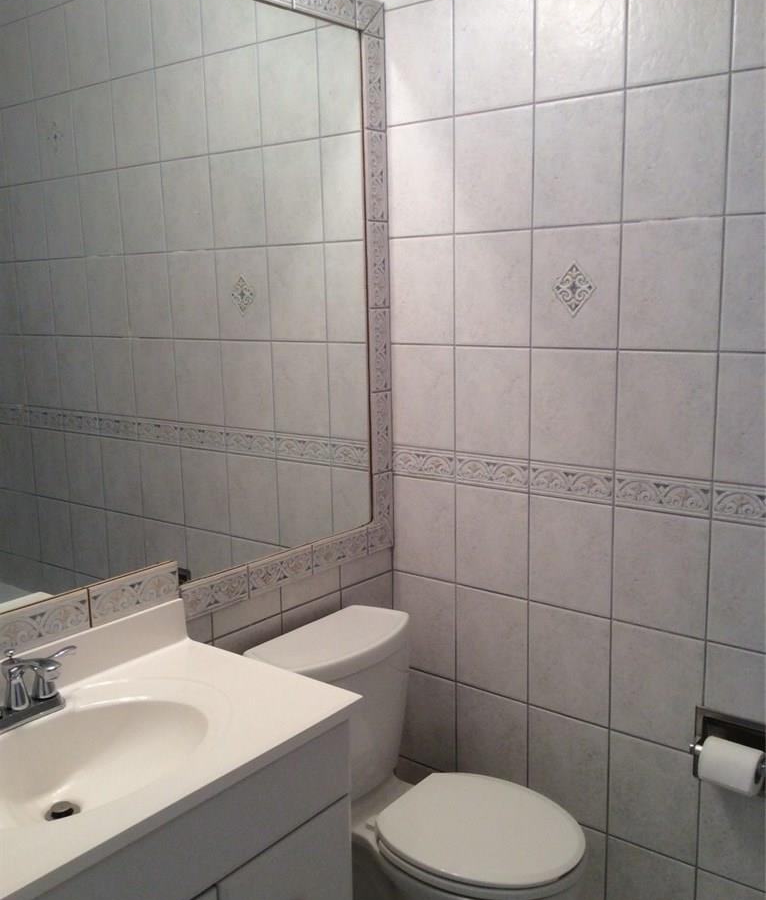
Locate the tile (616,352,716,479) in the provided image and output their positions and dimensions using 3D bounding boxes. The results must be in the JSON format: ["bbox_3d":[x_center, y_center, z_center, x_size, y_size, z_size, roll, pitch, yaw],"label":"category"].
[{"bbox_3d":[0.561,-0.071,1.877,0.200,0.247,0.010,7,13,39],"label":"tile"}]

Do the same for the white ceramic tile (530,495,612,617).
[{"bbox_3d":[0.413,0.230,2.073,0.201,0.249,0.009,7,13,39],"label":"white ceramic tile"}]

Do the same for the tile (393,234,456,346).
[{"bbox_3d":[0.092,-0.372,2.213,0.188,0.247,0.010,7,13,39],"label":"tile"}]

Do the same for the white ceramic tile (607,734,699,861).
[{"bbox_3d":[0.576,0.739,2.018,0.200,0.247,0.010,7,13,39],"label":"white ceramic tile"}]

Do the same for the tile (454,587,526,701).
[{"bbox_3d":[0.260,0.458,2.245,0.201,0.249,0.009,7,13,39],"label":"tile"}]

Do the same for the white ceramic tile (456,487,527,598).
[{"bbox_3d":[0.254,0.209,2.191,0.200,0.247,0.010,7,13,39],"label":"white ceramic tile"}]

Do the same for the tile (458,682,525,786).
[{"bbox_3d":[0.264,0.701,2.279,0.200,0.247,0.010,7,13,39],"label":"tile"}]

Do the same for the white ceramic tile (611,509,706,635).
[{"bbox_3d":[0.568,0.248,1.935,0.200,0.247,0.010,7,13,39],"label":"white ceramic tile"}]

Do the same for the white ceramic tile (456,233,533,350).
[{"bbox_3d":[0.245,-0.358,2.102,0.201,0.249,0.009,7,13,39],"label":"white ceramic tile"}]

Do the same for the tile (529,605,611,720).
[{"bbox_3d":[0.416,0.474,2.107,0.200,0.247,0.010,7,13,39],"label":"tile"}]

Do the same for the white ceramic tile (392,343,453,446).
[{"bbox_3d":[0.097,-0.128,2.254,0.186,0.247,0.010,7,13,39],"label":"white ceramic tile"}]

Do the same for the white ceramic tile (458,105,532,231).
[{"bbox_3d":[0.239,-0.601,2.045,0.200,0.247,0.010,7,13,39],"label":"white ceramic tile"}]

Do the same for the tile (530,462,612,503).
[{"bbox_3d":[0.408,0.068,2.032,0.200,0.069,0.010,7,13,39],"label":"tile"}]

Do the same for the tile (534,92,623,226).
[{"bbox_3d":[0.395,-0.583,1.917,0.200,0.247,0.010,7,13,39],"label":"tile"}]

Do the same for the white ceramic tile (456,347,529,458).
[{"bbox_3d":[0.248,-0.110,2.131,0.200,0.247,0.010,7,13,39],"label":"white ceramic tile"}]

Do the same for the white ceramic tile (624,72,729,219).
[{"bbox_3d":[0.555,-0.567,1.802,0.201,0.249,0.009,7,13,39],"label":"white ceramic tile"}]

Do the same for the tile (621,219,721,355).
[{"bbox_3d":[0.560,-0.319,1.845,0.201,0.249,0.009,7,13,39],"label":"tile"}]

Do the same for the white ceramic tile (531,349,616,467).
[{"bbox_3d":[0.405,-0.090,2.004,0.200,0.247,0.010,7,13,39],"label":"white ceramic tile"}]

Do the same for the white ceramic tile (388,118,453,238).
[{"bbox_3d":[0.088,-0.625,2.183,0.187,0.249,0.009,7,13,39],"label":"white ceramic tile"}]

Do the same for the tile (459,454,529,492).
[{"bbox_3d":[0.253,0.050,2.173,0.201,0.070,0.009,7,13,39],"label":"tile"}]

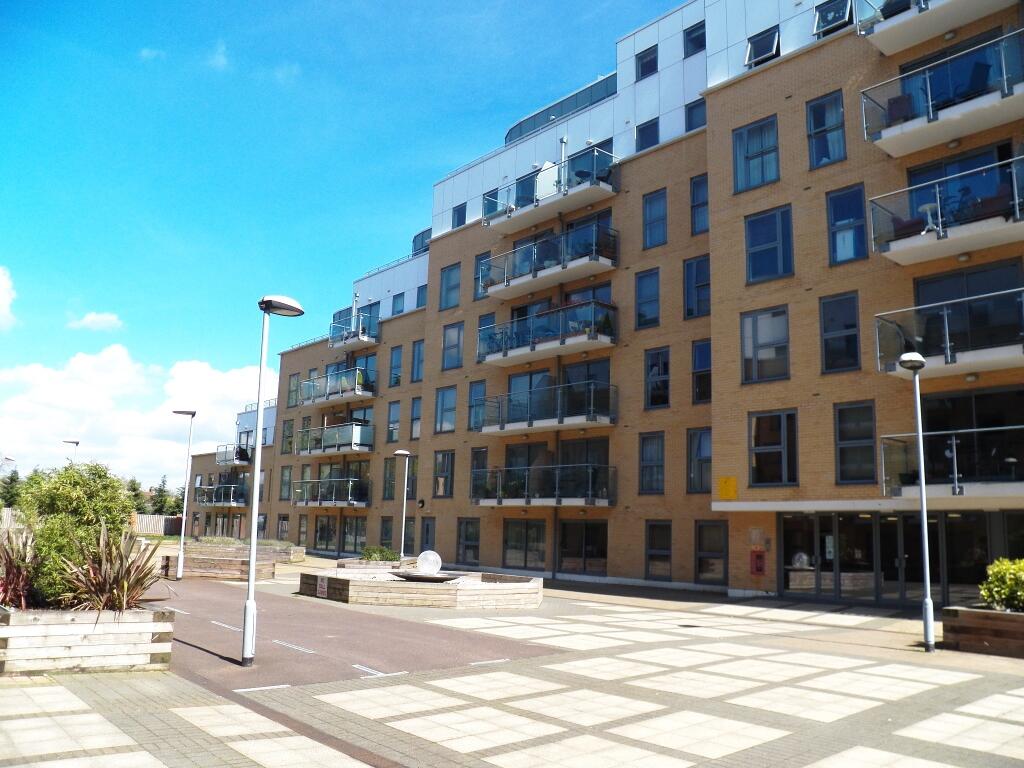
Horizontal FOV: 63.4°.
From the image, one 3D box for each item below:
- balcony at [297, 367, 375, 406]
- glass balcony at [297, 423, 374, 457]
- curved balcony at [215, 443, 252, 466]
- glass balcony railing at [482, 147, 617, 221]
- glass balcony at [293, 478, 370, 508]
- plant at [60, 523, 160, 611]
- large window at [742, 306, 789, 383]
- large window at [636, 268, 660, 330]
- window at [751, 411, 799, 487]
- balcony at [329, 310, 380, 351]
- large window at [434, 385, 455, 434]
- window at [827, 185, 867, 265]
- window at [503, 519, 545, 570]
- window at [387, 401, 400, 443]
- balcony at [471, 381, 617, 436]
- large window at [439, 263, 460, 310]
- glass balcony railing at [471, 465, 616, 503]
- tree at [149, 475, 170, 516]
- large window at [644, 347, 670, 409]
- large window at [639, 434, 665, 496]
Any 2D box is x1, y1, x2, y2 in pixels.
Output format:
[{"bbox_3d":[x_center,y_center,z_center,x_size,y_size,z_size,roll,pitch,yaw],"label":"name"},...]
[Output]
[{"bbox_3d":[-9.501,0.270,45.090,1.250,1.370,6.250,11,-14,-40],"label":"balcony"},{"bbox_3d":[-9.660,3.123,44.898,1.330,1.420,6.350,11,-14,-41],"label":"glass balcony"},{"bbox_3d":[-19.753,5.088,58.883,1.300,1.360,3.100,11,-14,-41],"label":"curved balcony"},{"bbox_3d":[1.438,-7.413,32.477,1.330,1.380,6.250,11,-13,-41],"label":"glass balcony railing"},{"bbox_3d":[-9.600,5.839,43.859,1.300,1.320,6.150,11,-13,-41],"label":"glass balcony"},{"bbox_3d":[-4.823,2.192,9.950,1.130,1.040,1.050,6,-11,-25],"label":"plant"},{"bbox_3d":[6.968,-1.057,22.754,0.120,2.050,1.470,11,-13,-41],"label":"large window"},{"bbox_3d":[4.721,-2.909,28.614,0.180,2.071,1.035,10,-13,-41],"label":"large window"},{"bbox_3d":[6.991,1.725,22.124,0.120,2.050,1.460,11,-13,-41],"label":"window"},{"bbox_3d":[-8.408,-2.671,44.495,1.250,1.500,3.200,11,-14,-40],"label":"balcony"},{"bbox_3d":[-2.897,1.159,36.681,0.150,2.018,1.416,11,-14,-41],"label":"large window"},{"bbox_3d":[8.691,-4.105,21.435,0.120,2.040,1.010,11,-13,-41],"label":"window"},{"bbox_3d":[0.487,6.137,31.721,0.120,1.880,2.390,11,-13,-41],"label":"window"},{"bbox_3d":[-5.948,1.936,42.063,0.120,2.050,1.040,8,-11,-39],"label":"window"},{"bbox_3d":[1.086,1.019,31.372,1.141,1.380,6.806,8,-11,-39],"label":"balcony"},{"bbox_3d":[-2.780,-4.400,37.763,0.150,1.988,1.426,11,-14,-41],"label":"large window"},{"bbox_3d":[0.997,3.814,30.433,1.250,1.410,6.350,10,-13,-41],"label":"glass balcony railing"},{"bbox_3d":[-36.663,12.603,85.674,2.400,6.146,2.400,11,-14,-40],"label":"tree"},{"bbox_3d":[4.944,-0.172,27.998,0.150,2.018,1.038,11,-14,-41],"label":"large window"},{"bbox_3d":[4.639,2.636,27.313,0.130,2.016,1.025,11,-14,-40],"label":"large window"}]

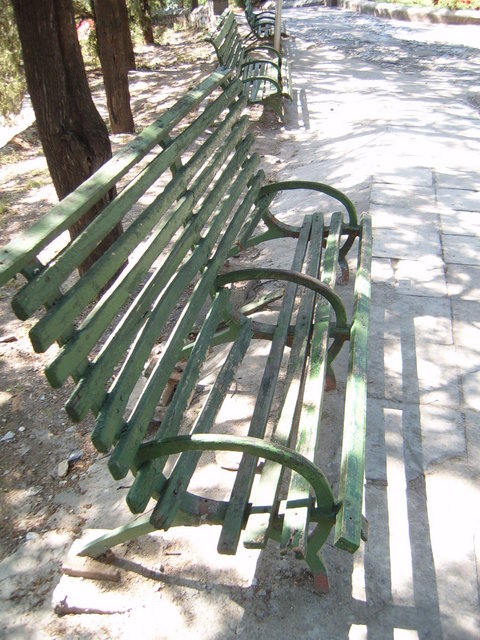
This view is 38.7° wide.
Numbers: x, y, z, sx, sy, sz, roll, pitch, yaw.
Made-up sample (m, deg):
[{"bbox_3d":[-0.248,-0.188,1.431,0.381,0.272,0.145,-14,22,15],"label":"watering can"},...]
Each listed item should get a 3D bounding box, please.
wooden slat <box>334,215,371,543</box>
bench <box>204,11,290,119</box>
[{"bbox_3d":[0.448,-0.002,2.535,0.048,0.030,2.214,28,30,-4],"label":"wooden slat"},{"bbox_3d":[0.155,-3.070,8.240,0.870,0.890,2.130,2,30,2],"label":"bench"}]

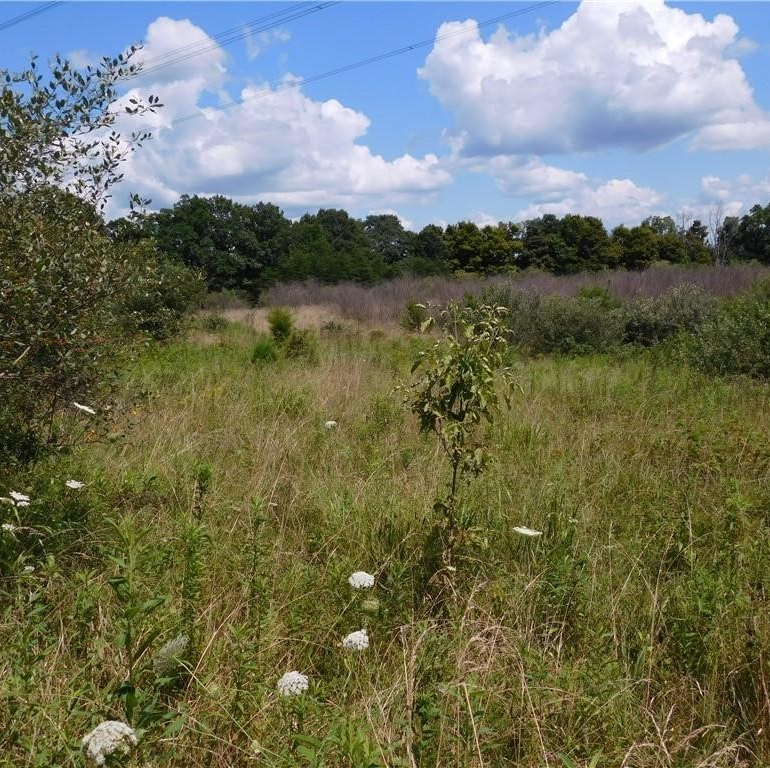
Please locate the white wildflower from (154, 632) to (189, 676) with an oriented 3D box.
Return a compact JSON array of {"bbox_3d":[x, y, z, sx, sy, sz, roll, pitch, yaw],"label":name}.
[{"bbox_3d":[-0.553,0.701,2.300,0.093,0.090,0.075,0,7,0],"label":"white wildflower"}]

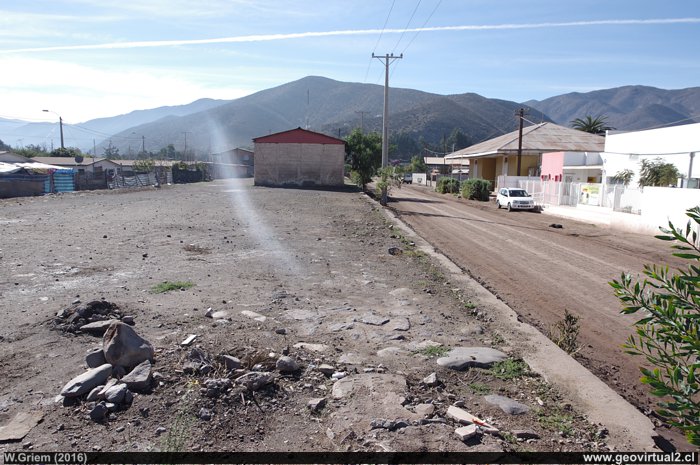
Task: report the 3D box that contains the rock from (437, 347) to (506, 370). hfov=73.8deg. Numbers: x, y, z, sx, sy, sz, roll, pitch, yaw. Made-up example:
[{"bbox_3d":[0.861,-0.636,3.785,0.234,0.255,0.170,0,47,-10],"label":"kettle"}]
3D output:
[{"bbox_3d":[1.056,1.097,4.075,0.610,0.100,0.360,1,7,-2],"label":"rock"}]

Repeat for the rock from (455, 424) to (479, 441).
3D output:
[{"bbox_3d":[0.786,1.353,3.153,0.146,0.045,0.092,-5,9,-38],"label":"rock"}]

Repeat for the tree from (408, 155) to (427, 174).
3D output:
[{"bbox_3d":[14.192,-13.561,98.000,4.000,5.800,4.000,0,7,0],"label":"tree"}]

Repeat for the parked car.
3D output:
[{"bbox_3d":[12.727,-2.512,35.800,1.750,1.700,4.400,1,7,6],"label":"parked car"}]

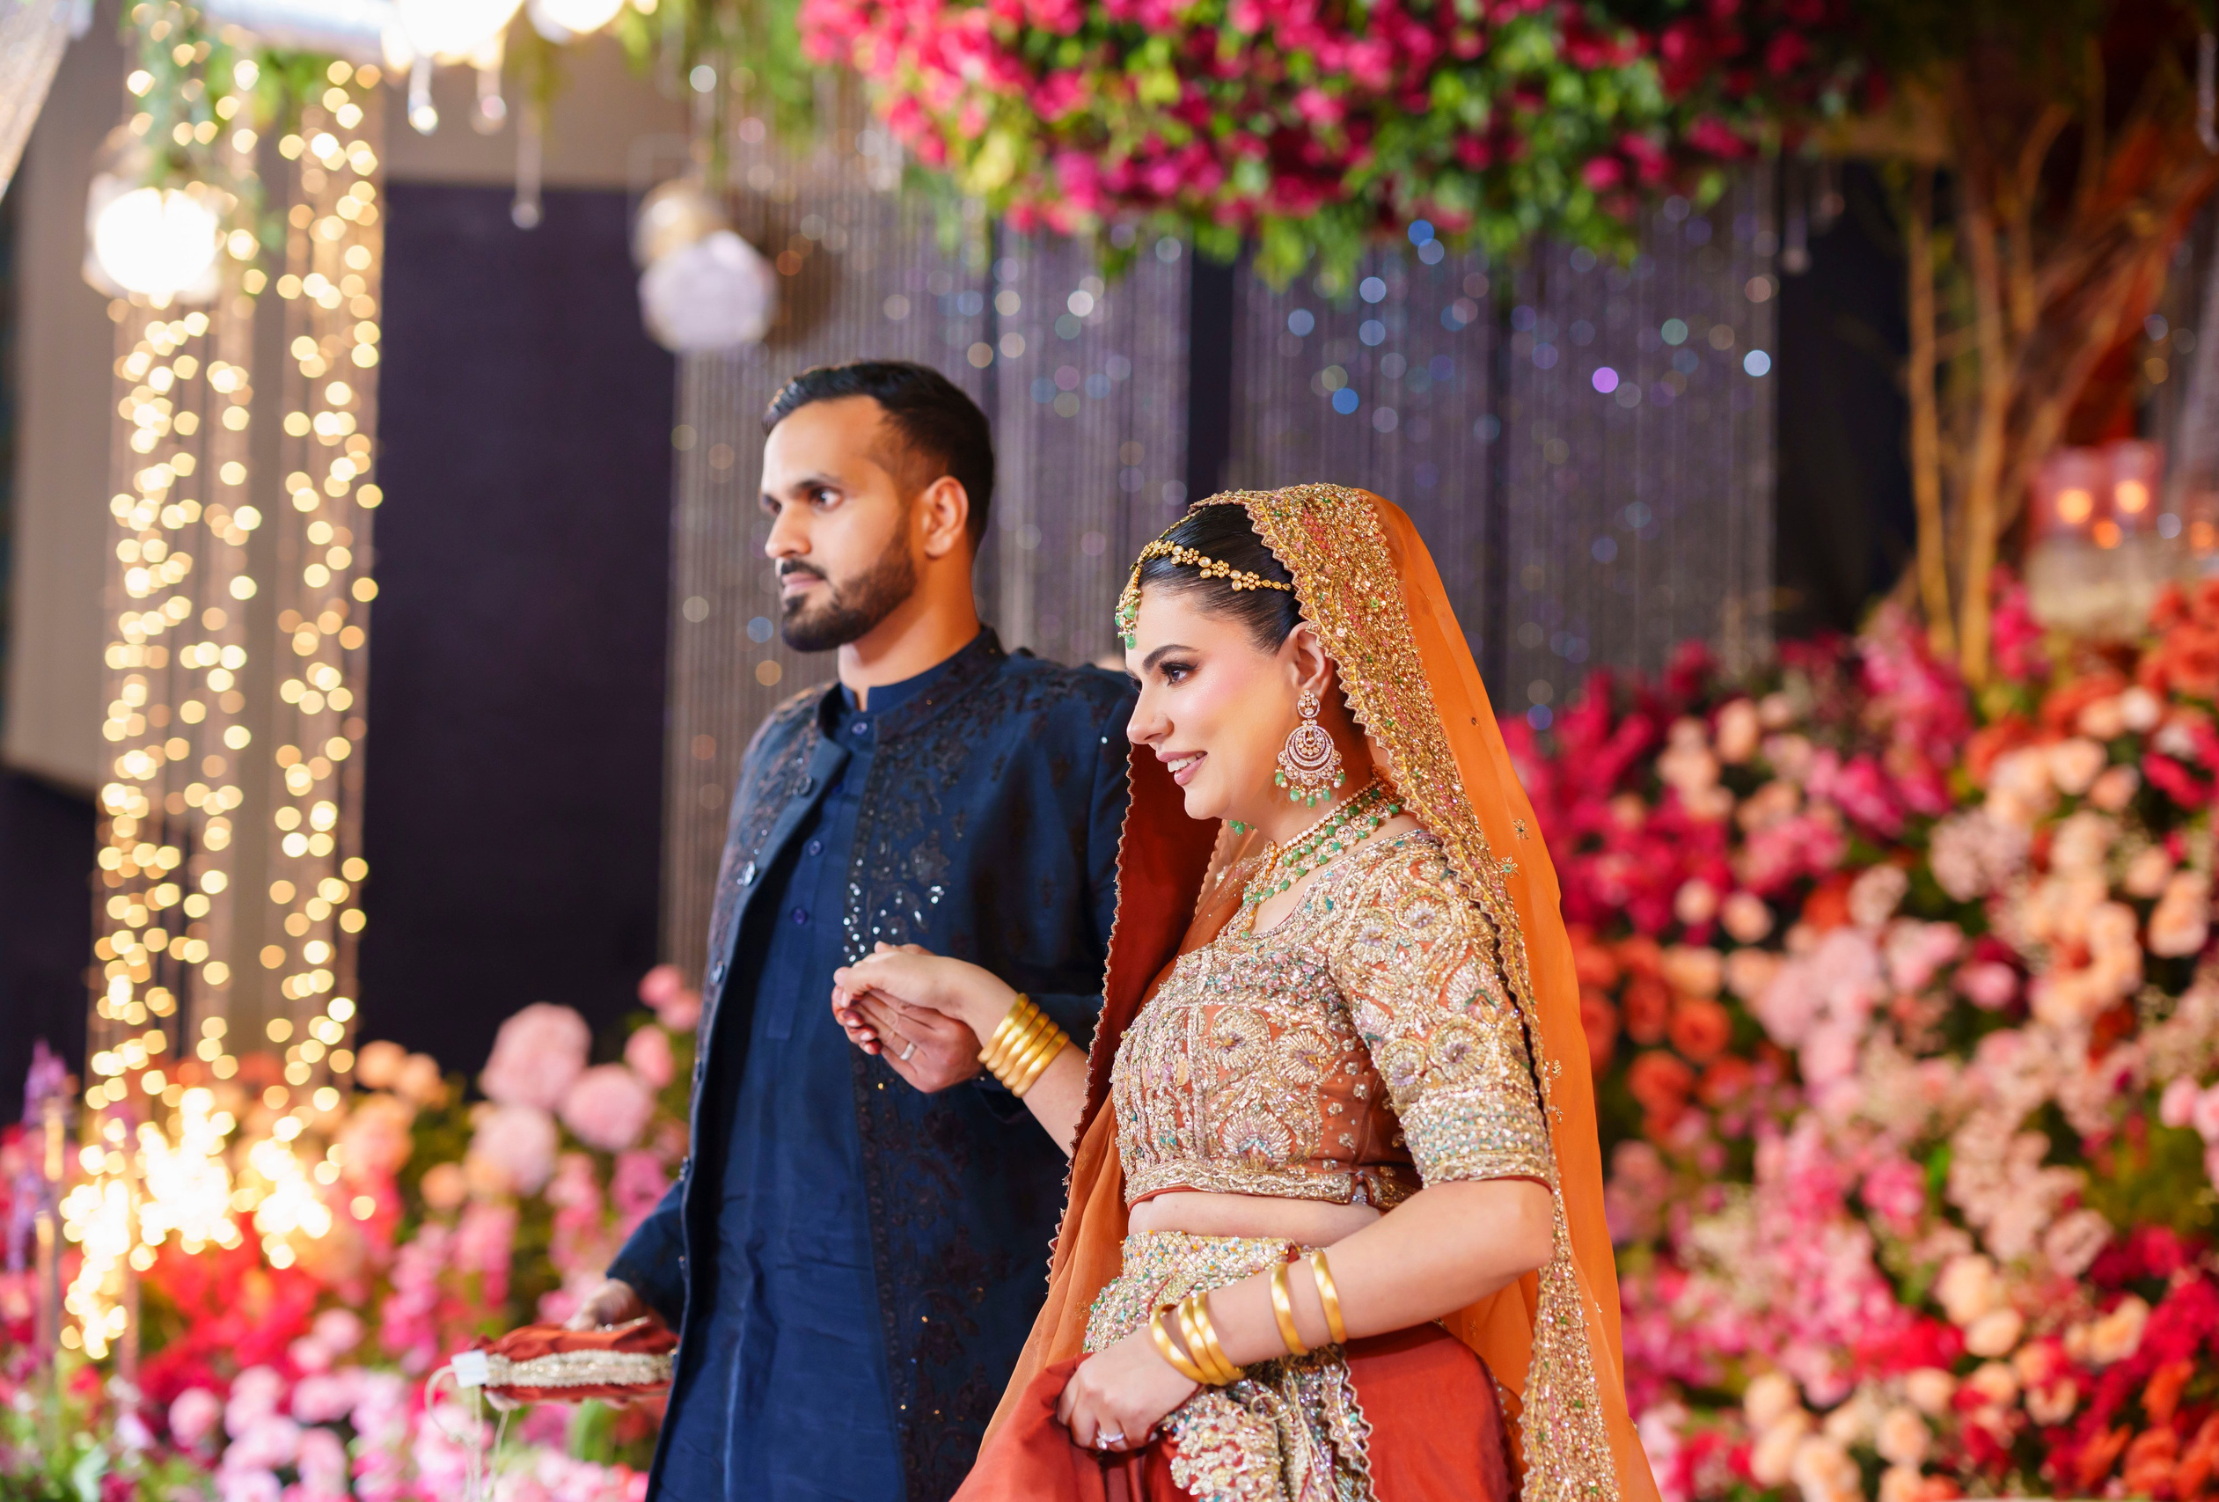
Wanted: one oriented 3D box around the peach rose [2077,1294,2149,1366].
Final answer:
[{"bbox_3d":[1.038,0.598,5.500,0.071,0.072,0.063,-1,-7,16],"label":"peach rose"}]

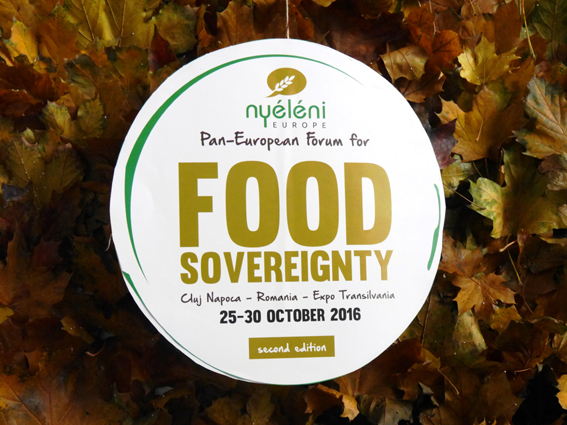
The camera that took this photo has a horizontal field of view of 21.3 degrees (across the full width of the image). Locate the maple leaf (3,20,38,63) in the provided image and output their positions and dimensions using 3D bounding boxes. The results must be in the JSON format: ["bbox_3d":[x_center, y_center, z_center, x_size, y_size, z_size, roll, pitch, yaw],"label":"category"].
[{"bbox_3d":[-0.363,-0.236,2.095,0.060,0.022,0.072,-21,62,-11],"label":"maple leaf"}]

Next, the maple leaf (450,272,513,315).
[{"bbox_3d":[0.260,0.105,1.958,0.078,0.025,0.061,-4,60,-2],"label":"maple leaf"}]

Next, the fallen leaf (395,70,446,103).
[{"bbox_3d":[0.183,-0.173,2.069,0.084,0.025,0.062,-19,62,-11],"label":"fallen leaf"}]

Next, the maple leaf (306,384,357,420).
[{"bbox_3d":[0.061,0.240,1.904,0.071,0.035,0.057,0,60,0],"label":"maple leaf"}]

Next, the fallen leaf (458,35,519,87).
[{"bbox_3d":[0.283,-0.209,2.083,0.083,0.025,0.077,4,60,2],"label":"fallen leaf"}]

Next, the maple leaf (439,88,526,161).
[{"bbox_3d":[0.271,-0.120,2.048,0.120,0.030,0.111,-2,60,-1],"label":"maple leaf"}]

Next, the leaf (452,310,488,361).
[{"bbox_3d":[0.236,0.159,1.936,0.057,0.025,0.078,0,60,0],"label":"leaf"}]

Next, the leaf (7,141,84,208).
[{"bbox_3d":[-0.319,-0.050,2.020,0.107,0.025,0.105,-6,60,-4],"label":"leaf"}]

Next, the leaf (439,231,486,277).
[{"bbox_3d":[0.234,0.059,1.976,0.074,0.025,0.076,-9,60,-5],"label":"leaf"}]

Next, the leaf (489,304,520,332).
[{"bbox_3d":[0.283,0.137,1.945,0.050,0.020,0.052,17,61,9],"label":"leaf"}]

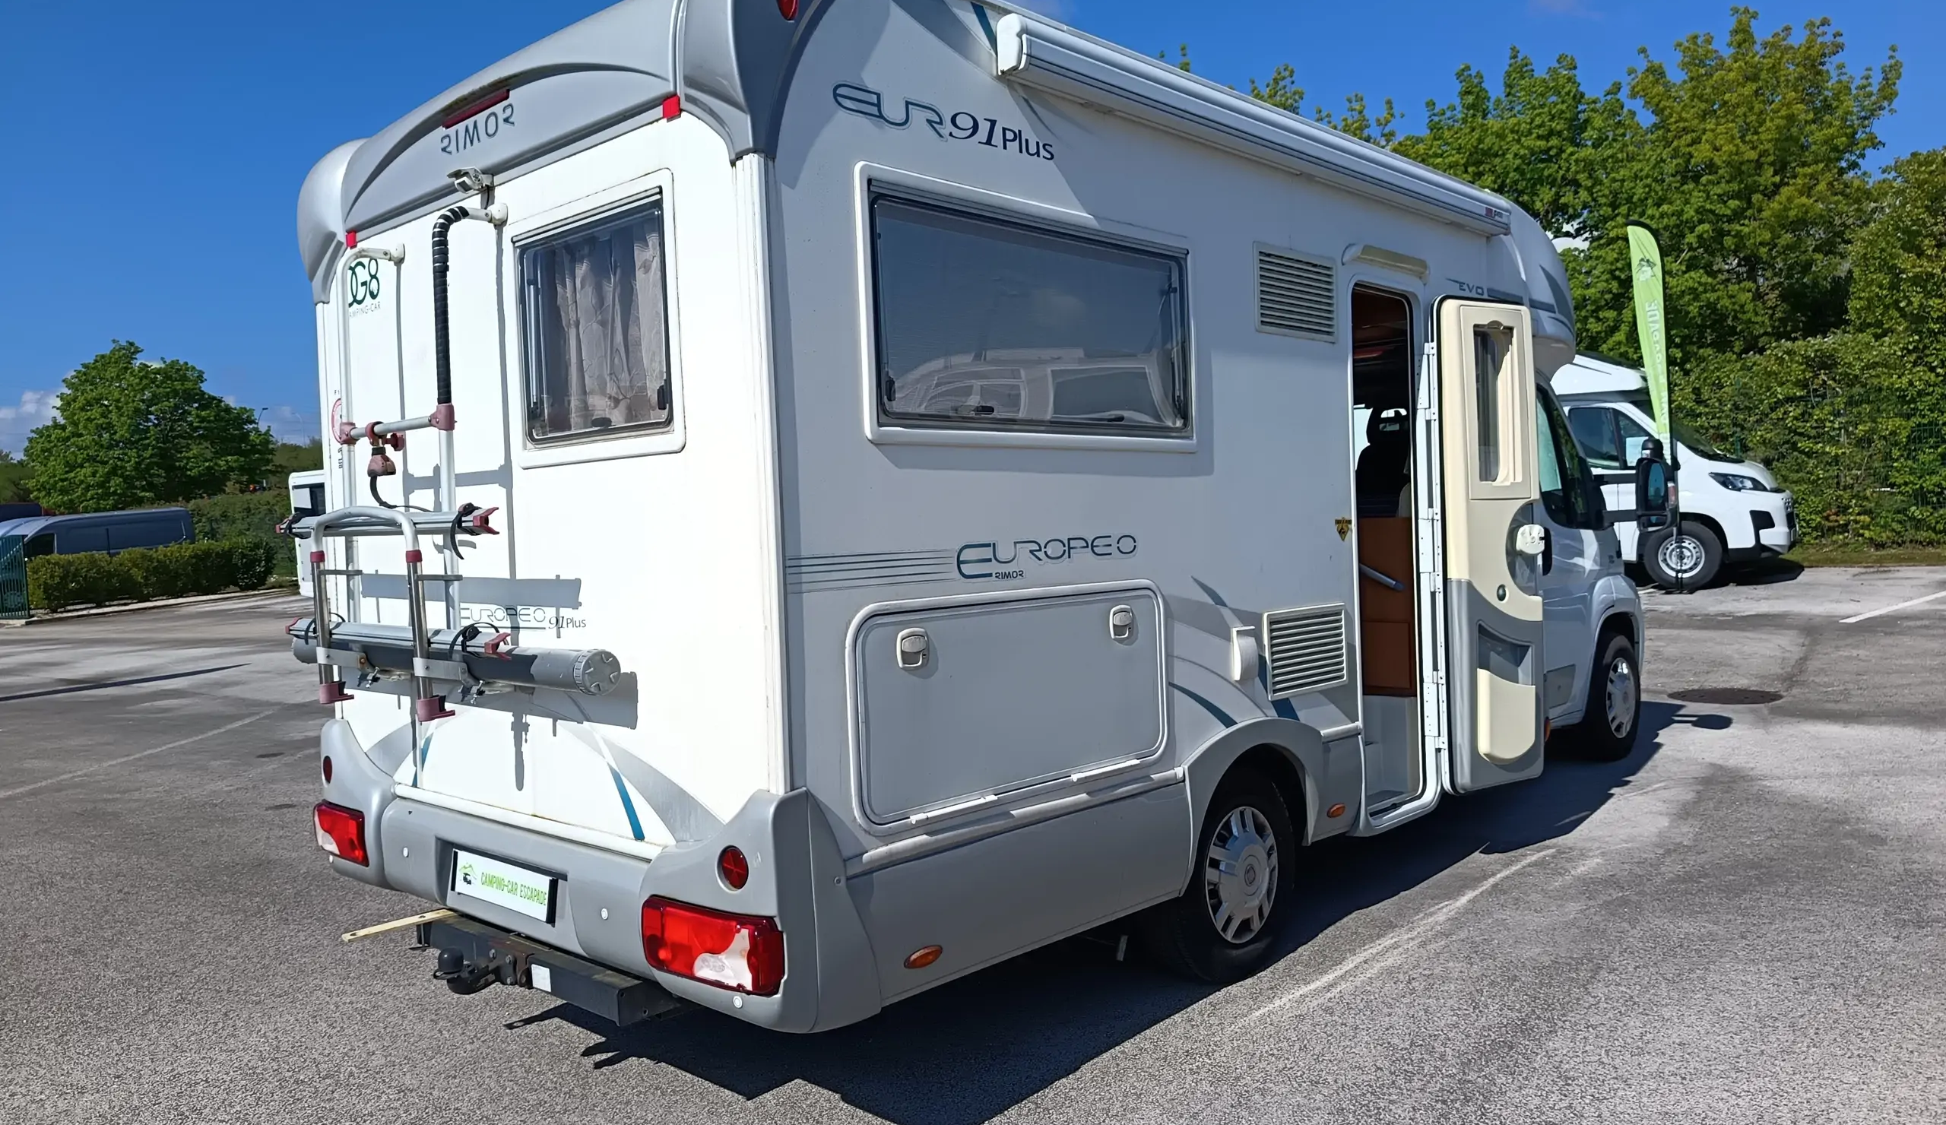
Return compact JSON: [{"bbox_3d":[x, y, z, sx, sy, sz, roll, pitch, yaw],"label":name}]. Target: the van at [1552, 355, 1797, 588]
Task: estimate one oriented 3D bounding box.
[{"bbox_3d":[5.840,-1.050,14.950,5.600,2.600,2.050,-1,3,41],"label":"van"}]

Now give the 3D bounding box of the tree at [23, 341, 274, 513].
[{"bbox_3d":[-23.200,-2.760,38.000,6.300,7.000,6.300,-4,2,-31],"label":"tree"}]

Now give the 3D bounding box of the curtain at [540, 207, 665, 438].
[{"bbox_3d":[-0.913,-0.596,3.328,0.560,0.530,0.080,-1,2,43],"label":"curtain"}]

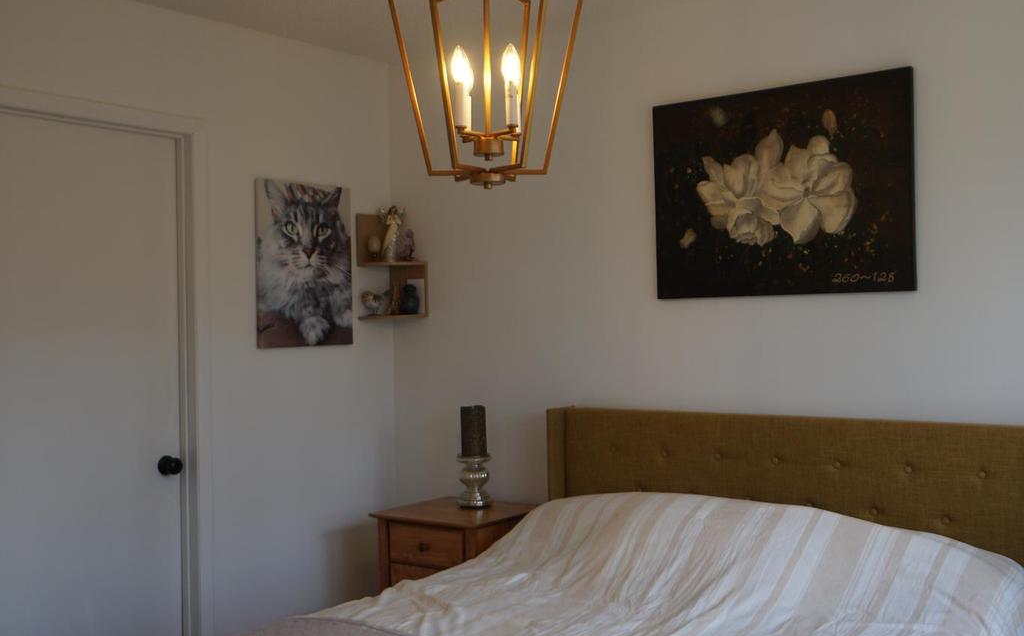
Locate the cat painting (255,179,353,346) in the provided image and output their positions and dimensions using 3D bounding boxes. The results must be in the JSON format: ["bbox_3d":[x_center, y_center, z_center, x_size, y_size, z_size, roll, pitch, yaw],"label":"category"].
[{"bbox_3d":[-0.755,-0.195,3.938,0.025,0.603,0.444,-1,0,39],"label":"cat painting"}]

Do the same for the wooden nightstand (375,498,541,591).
[{"bbox_3d":[-0.164,1.045,3.737,0.474,0.728,0.437,-1,0,39],"label":"wooden nightstand"}]

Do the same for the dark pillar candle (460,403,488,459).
[{"bbox_3d":[-0.136,0.412,3.872,0.089,0.183,0.089,-1,0,0],"label":"dark pillar candle"}]

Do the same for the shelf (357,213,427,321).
[{"bbox_3d":[-0.473,-0.201,4.227,0.271,0.409,0.151,-1,0,-6],"label":"shelf"}]

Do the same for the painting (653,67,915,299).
[{"bbox_3d":[0.806,-0.384,3.258,0.834,0.631,0.030,-1,0,39],"label":"painting"}]

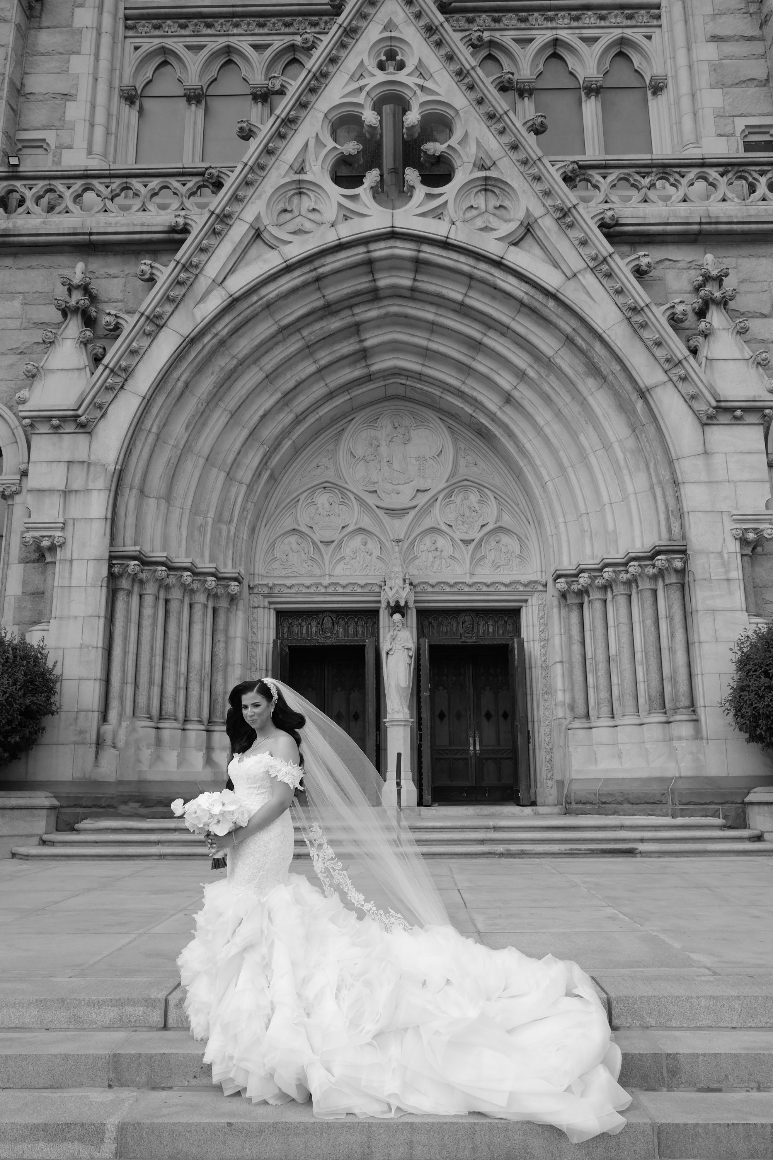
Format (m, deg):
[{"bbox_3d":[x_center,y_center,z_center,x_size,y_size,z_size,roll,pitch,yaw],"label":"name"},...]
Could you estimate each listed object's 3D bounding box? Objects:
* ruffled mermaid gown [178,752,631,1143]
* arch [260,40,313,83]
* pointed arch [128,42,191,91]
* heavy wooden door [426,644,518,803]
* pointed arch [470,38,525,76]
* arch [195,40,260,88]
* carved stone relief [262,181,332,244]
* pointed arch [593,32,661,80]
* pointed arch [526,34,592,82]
[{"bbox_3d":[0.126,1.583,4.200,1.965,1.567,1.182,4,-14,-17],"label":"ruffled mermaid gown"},{"bbox_3d":[-1.855,-10.212,18.019,1.314,1.095,0.320,-1,-14,1],"label":"arch"},{"bbox_3d":[-4.488,-10.194,18.066,1.321,1.120,0.320,-1,-14,1],"label":"pointed arch"},{"bbox_3d":[1.485,2.468,15.696,1.584,2.723,0.120,-1,-14,1],"label":"heavy wooden door"},{"bbox_3d":[2.095,-10.254,17.952,1.320,1.112,0.320,-1,-14,1],"label":"pointed arch"},{"bbox_3d":[-3.162,-10.219,18.046,1.300,1.118,0.320,-1,-14,1],"label":"arch"},{"bbox_3d":[-1.483,-6.099,15.098,1.163,1.223,0.200,-1,-14,1],"label":"carved stone relief"},{"bbox_3d":[4.730,-10.292,17.910,1.312,1.131,0.320,-1,-14,1],"label":"pointed arch"},{"bbox_3d":[3.423,-10.268,17.930,1.334,1.132,0.320,-1,-14,1],"label":"pointed arch"}]

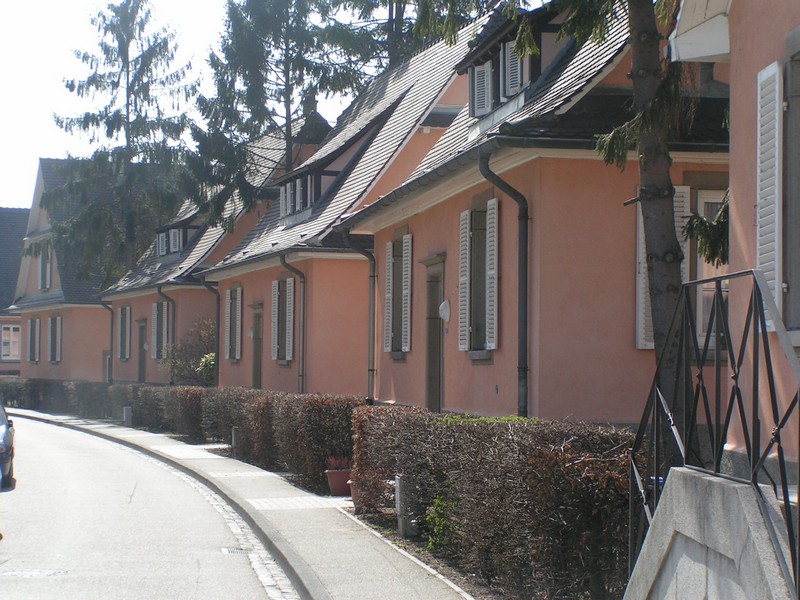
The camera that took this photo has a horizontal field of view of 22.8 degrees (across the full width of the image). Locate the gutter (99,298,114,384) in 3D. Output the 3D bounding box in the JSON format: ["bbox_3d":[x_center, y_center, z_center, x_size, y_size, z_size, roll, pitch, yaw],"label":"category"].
[{"bbox_3d":[-9.377,1.390,63.500,0.430,2.870,0.100,1,-2,-17],"label":"gutter"}]

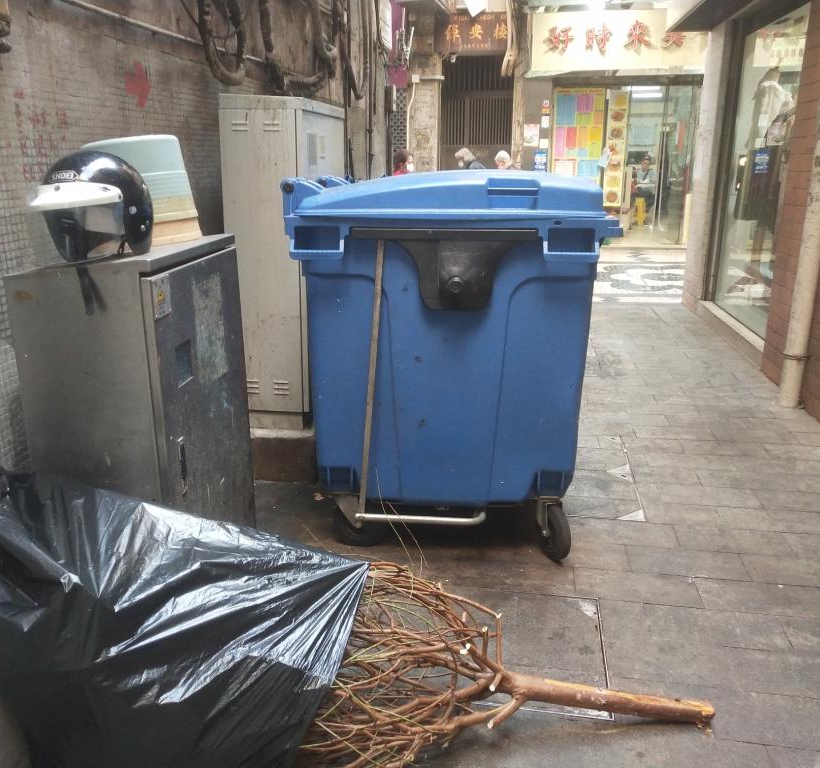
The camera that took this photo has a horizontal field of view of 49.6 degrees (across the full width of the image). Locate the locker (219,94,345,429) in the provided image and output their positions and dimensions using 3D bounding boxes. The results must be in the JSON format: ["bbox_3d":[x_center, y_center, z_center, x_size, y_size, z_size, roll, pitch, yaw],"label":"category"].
[{"bbox_3d":[-0.558,-0.614,4.237,0.340,1.390,1.000,2,16,5],"label":"locker"}]

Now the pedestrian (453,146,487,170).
[{"bbox_3d":[0.692,-1.833,9.769,0.480,1.500,0.480,1,16,2],"label":"pedestrian"}]

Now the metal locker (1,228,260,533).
[{"bbox_3d":[-0.752,0.188,2.575,0.360,1.190,0.680,2,16,5],"label":"metal locker"}]

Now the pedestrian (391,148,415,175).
[{"bbox_3d":[-0.077,-1.747,9.587,0.320,1.530,0.460,0,16,-2],"label":"pedestrian"}]

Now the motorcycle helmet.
[{"bbox_3d":[-0.768,-0.424,2.115,0.250,0.270,0.320,10,18,31],"label":"motorcycle helmet"}]

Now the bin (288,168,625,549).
[{"bbox_3d":[0.169,-0.168,3.644,1.080,1.400,1.350,1,16,3],"label":"bin"}]

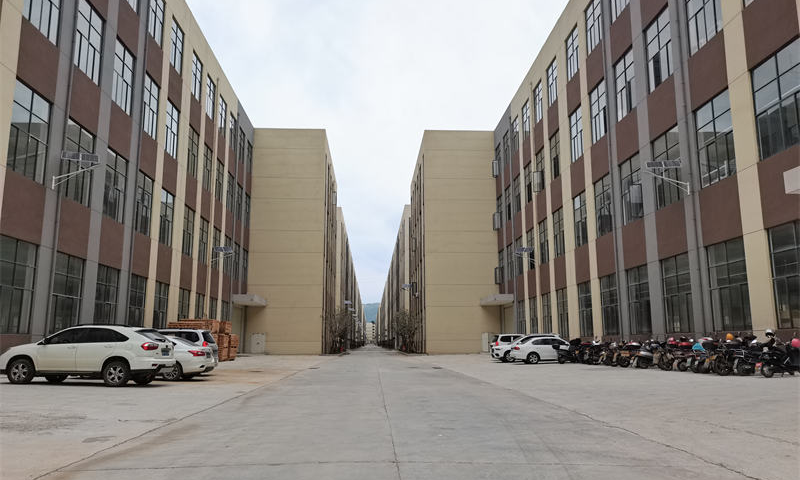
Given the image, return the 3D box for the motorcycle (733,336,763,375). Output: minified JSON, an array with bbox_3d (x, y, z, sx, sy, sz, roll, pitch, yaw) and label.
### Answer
[{"bbox_3d":[11.456,3.773,19.479,1.800,1.180,0.720,6,-11,-30],"label":"motorcycle"}]

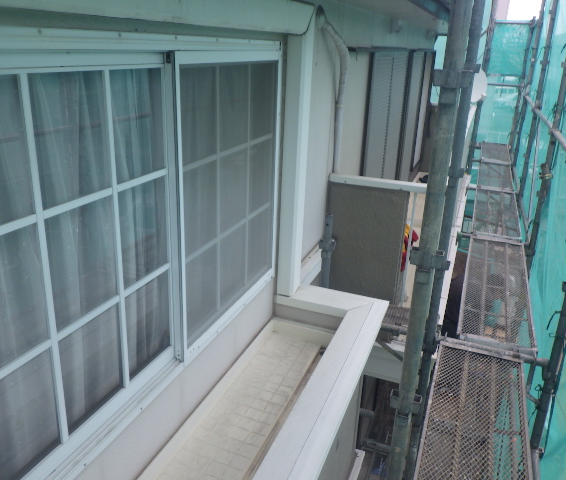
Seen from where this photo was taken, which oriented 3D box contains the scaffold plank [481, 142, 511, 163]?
[{"bbox_3d":[3.440,-1.398,8.386,0.430,0.050,1.740,10,22,19],"label":"scaffold plank"}]

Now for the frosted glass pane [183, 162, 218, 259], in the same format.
[{"bbox_3d":[-0.294,-0.116,1.872,0.012,0.315,0.250,10,22,19],"label":"frosted glass pane"}]

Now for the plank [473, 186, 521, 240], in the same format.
[{"bbox_3d":[2.116,-0.271,5.149,0.402,0.045,1.780,10,22,19],"label":"plank"}]

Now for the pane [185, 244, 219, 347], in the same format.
[{"bbox_3d":[-0.308,0.189,1.987,0.012,0.310,0.250,10,22,19],"label":"pane"}]

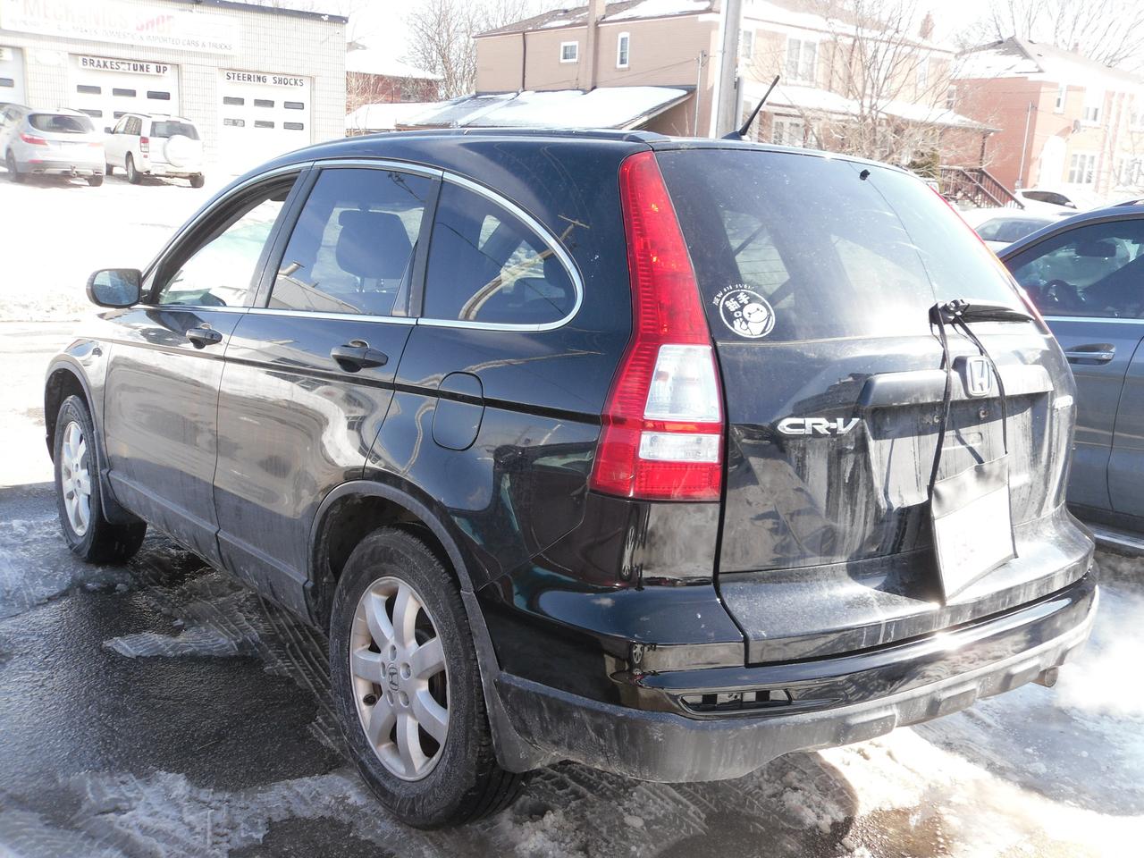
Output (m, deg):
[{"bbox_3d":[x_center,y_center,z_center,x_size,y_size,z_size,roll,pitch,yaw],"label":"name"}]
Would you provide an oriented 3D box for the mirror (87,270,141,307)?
[{"bbox_3d":[-1.565,-0.479,3.941,0.200,0.142,0.120,-5,11,-38],"label":"mirror"}]

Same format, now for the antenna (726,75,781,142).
[{"bbox_3d":[0.441,-0.795,2.898,0.040,0.165,0.185,-5,11,-38],"label":"antenna"}]

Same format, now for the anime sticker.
[{"bbox_3d":[0.337,-0.230,2.268,0.127,0.128,0.004,-1,-30,-17],"label":"anime sticker"}]

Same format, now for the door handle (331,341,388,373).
[{"bbox_3d":[-0.497,-0.168,2.693,0.055,0.068,0.235,-5,11,-38],"label":"door handle"}]

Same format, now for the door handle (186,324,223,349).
[{"bbox_3d":[-1.094,-0.273,3.444,0.055,0.062,0.230,-5,11,-38],"label":"door handle"}]

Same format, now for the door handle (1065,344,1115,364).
[{"bbox_3d":[1.934,-0.281,4.350,0.055,0.060,0.240,-4,11,-32],"label":"door handle"}]

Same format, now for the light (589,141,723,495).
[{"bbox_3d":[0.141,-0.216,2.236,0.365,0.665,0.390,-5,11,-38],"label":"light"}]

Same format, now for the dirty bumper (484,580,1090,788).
[{"bbox_3d":[0.707,0.414,2.691,1.800,0.370,0.540,-5,11,-38],"label":"dirty bumper"}]

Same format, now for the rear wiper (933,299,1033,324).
[{"bbox_3d":[0.928,-0.257,2.580,0.075,0.062,0.465,10,12,42],"label":"rear wiper"}]

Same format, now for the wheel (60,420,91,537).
[{"bbox_3d":[-1.978,0.201,4.787,0.170,0.470,0.470,-5,11,-38],"label":"wheel"}]

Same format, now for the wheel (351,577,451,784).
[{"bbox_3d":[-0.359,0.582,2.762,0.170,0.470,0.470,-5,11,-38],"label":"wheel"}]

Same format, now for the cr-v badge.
[{"bbox_3d":[0.487,-0.009,2.270,0.190,0.036,0.012,-2,10,-24],"label":"cr-v badge"}]

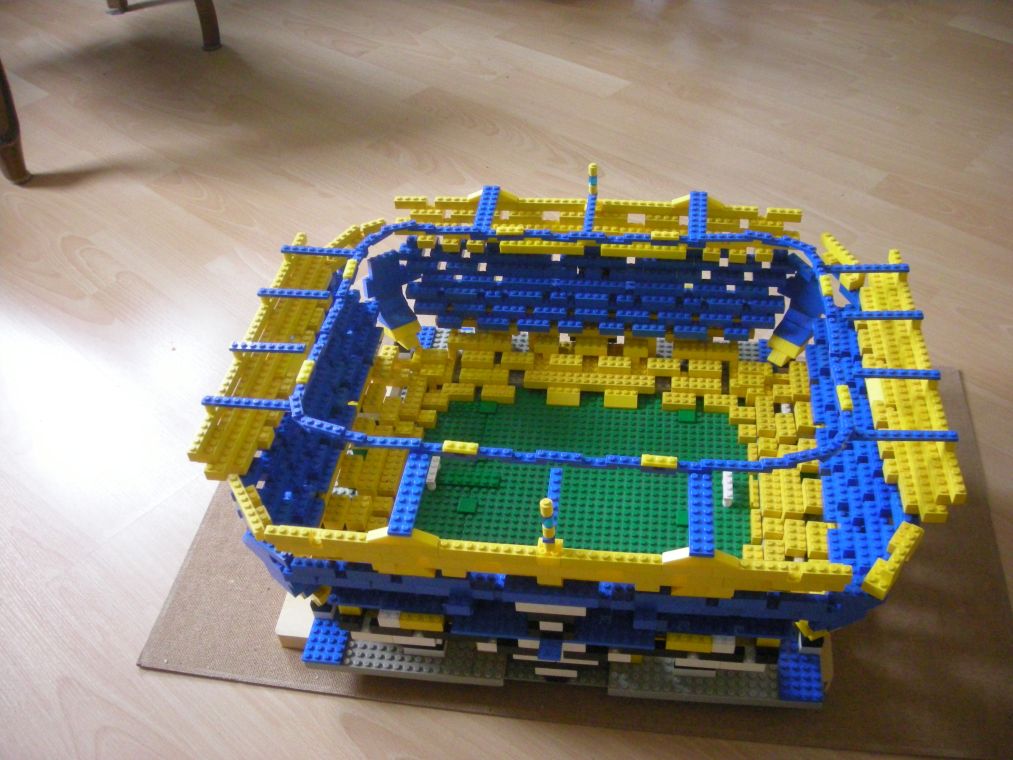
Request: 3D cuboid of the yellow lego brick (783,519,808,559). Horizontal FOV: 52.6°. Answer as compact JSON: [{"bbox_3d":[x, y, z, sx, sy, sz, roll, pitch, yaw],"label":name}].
[{"bbox_3d":[0.231,0.127,0.818,0.016,0.011,0.032,2,42,8],"label":"yellow lego brick"}]

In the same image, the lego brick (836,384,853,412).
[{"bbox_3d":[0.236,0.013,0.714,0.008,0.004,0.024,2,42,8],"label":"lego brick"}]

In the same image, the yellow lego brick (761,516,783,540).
[{"bbox_3d":[0.220,0.122,0.845,0.016,0.011,0.016,2,42,8],"label":"yellow lego brick"}]

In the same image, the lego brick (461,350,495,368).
[{"bbox_3d":[-0.028,-0.020,1.019,0.032,0.011,0.016,2,42,8],"label":"lego brick"}]

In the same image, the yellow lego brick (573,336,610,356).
[{"bbox_3d":[0.084,-0.034,1.004,0.032,0.011,0.016,2,42,8],"label":"yellow lego brick"}]

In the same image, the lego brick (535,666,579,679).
[{"bbox_3d":[0.038,0.215,0.768,0.032,0.011,0.010,2,42,8],"label":"lego brick"}]

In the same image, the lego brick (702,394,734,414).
[{"bbox_3d":[0.204,0.022,0.975,0.032,0.011,0.016,2,42,8],"label":"lego brick"}]

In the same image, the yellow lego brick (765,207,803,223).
[{"bbox_3d":[0.254,-0.151,0.940,0.032,0.011,0.008,2,42,8],"label":"yellow lego brick"}]

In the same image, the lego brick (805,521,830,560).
[{"bbox_3d":[0.247,0.126,0.811,0.016,0.011,0.032,2,42,8],"label":"lego brick"}]

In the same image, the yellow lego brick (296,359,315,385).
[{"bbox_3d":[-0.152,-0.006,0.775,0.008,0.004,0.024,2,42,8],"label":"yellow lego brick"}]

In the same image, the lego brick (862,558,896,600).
[{"bbox_3d":[0.242,0.127,0.660,0.016,0.011,0.024,25,50,30],"label":"lego brick"}]

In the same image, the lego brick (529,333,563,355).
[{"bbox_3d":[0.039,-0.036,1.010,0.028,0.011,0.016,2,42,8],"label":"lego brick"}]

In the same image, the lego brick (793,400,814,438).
[{"bbox_3d":[0.270,0.033,0.921,0.016,0.011,0.032,2,42,8],"label":"lego brick"}]

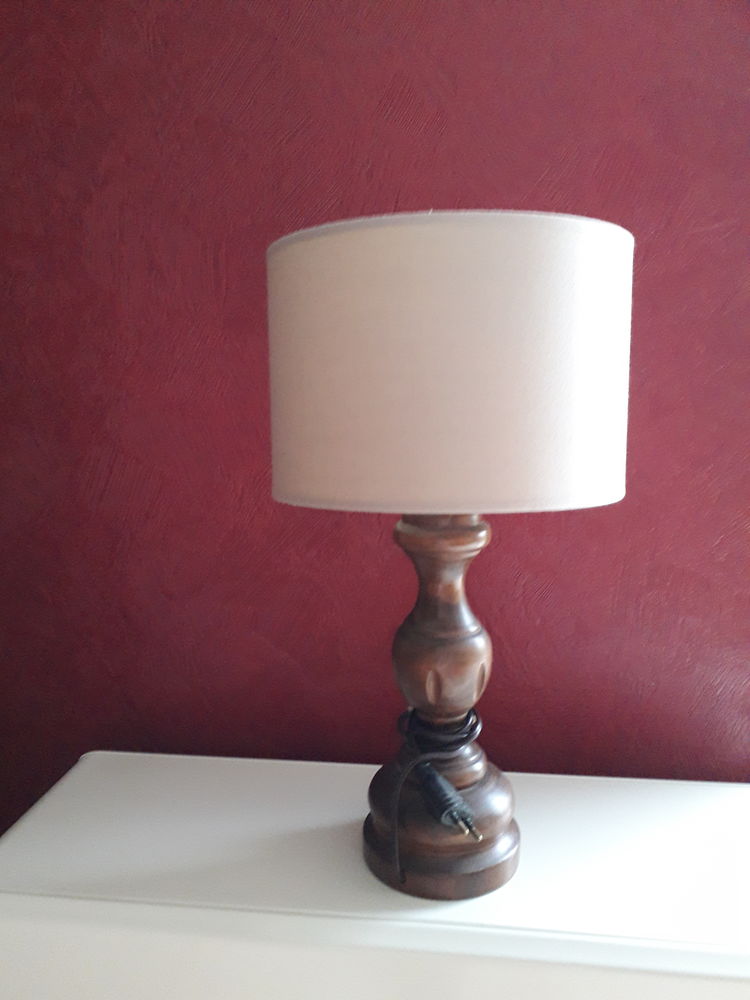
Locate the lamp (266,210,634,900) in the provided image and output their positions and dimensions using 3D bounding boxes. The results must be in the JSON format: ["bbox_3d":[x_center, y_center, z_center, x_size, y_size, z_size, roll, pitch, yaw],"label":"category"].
[{"bbox_3d":[0.050,0.048,0.568,0.247,0.442,0.247,0,7,0],"label":"lamp"}]

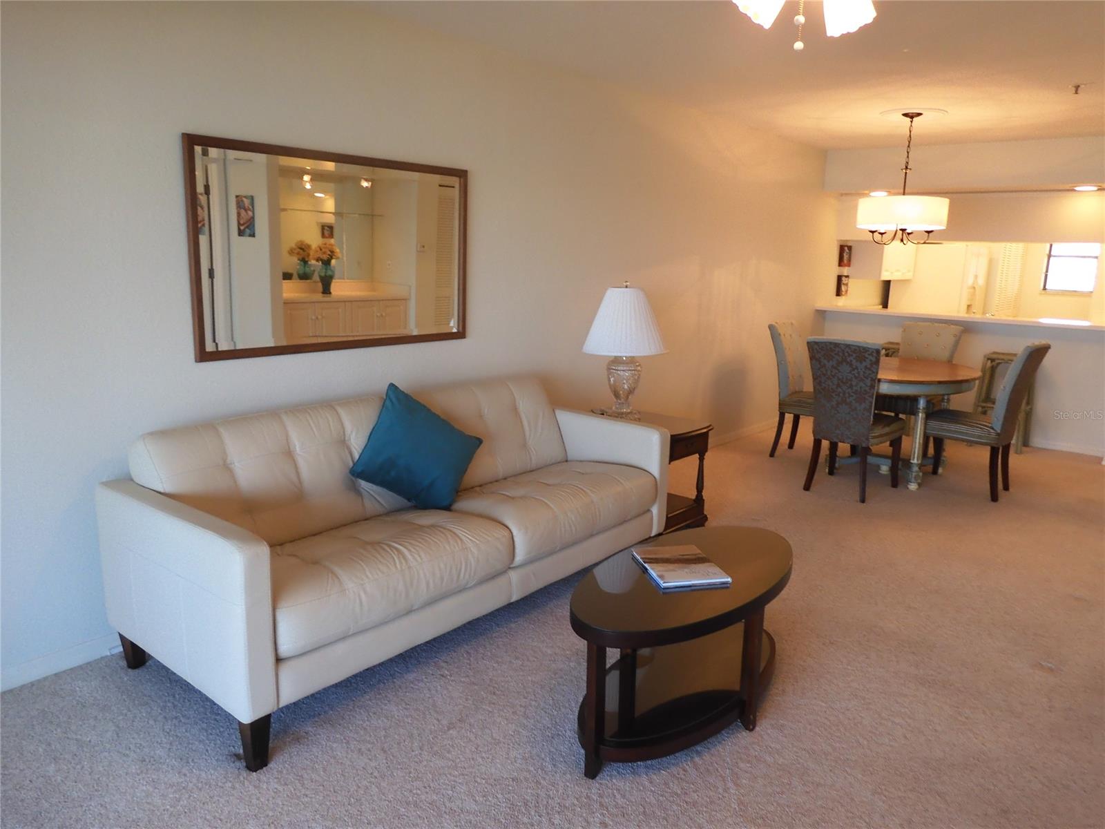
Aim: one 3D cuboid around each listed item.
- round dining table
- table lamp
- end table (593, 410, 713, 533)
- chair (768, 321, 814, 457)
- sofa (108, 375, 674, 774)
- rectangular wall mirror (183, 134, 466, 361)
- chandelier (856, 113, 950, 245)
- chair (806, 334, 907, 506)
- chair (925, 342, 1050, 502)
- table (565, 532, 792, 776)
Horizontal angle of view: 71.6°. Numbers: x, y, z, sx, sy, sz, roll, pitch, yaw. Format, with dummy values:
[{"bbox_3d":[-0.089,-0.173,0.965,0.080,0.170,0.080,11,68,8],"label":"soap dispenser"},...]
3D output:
[{"bbox_3d":[2.417,0.052,5.466,1.058,0.763,1.058,1,12,0],"label":"round dining table"},{"bbox_3d":[0.409,-0.365,4.359,0.477,0.755,0.477,1,12,0],"label":"table lamp"},{"bbox_3d":[0.439,0.334,4.282,0.730,0.592,0.566,12,15,39],"label":"end table"},{"bbox_3d":[1.985,-0.154,5.822,0.663,0.998,0.454,12,15,39],"label":"chair"},{"bbox_3d":[-0.509,0.401,3.175,0.949,0.864,2.146,12,15,39],"label":"sofa"},{"bbox_3d":[-0.877,-0.693,3.313,0.035,0.820,1.378,12,15,39],"label":"rectangular wall mirror"},{"bbox_3d":[2.418,-1.595,5.209,0.620,0.843,0.620,12,15,39],"label":"chandelier"},{"bbox_3d":[1.979,0.014,5.018,0.462,0.998,0.678,12,15,39],"label":"chair"},{"bbox_3d":[2.844,0.018,5.110,0.656,0.998,0.469,12,15,39],"label":"chair"},{"bbox_3d":[0.451,0.749,2.607,0.513,0.469,1.091,12,15,39],"label":"table"}]

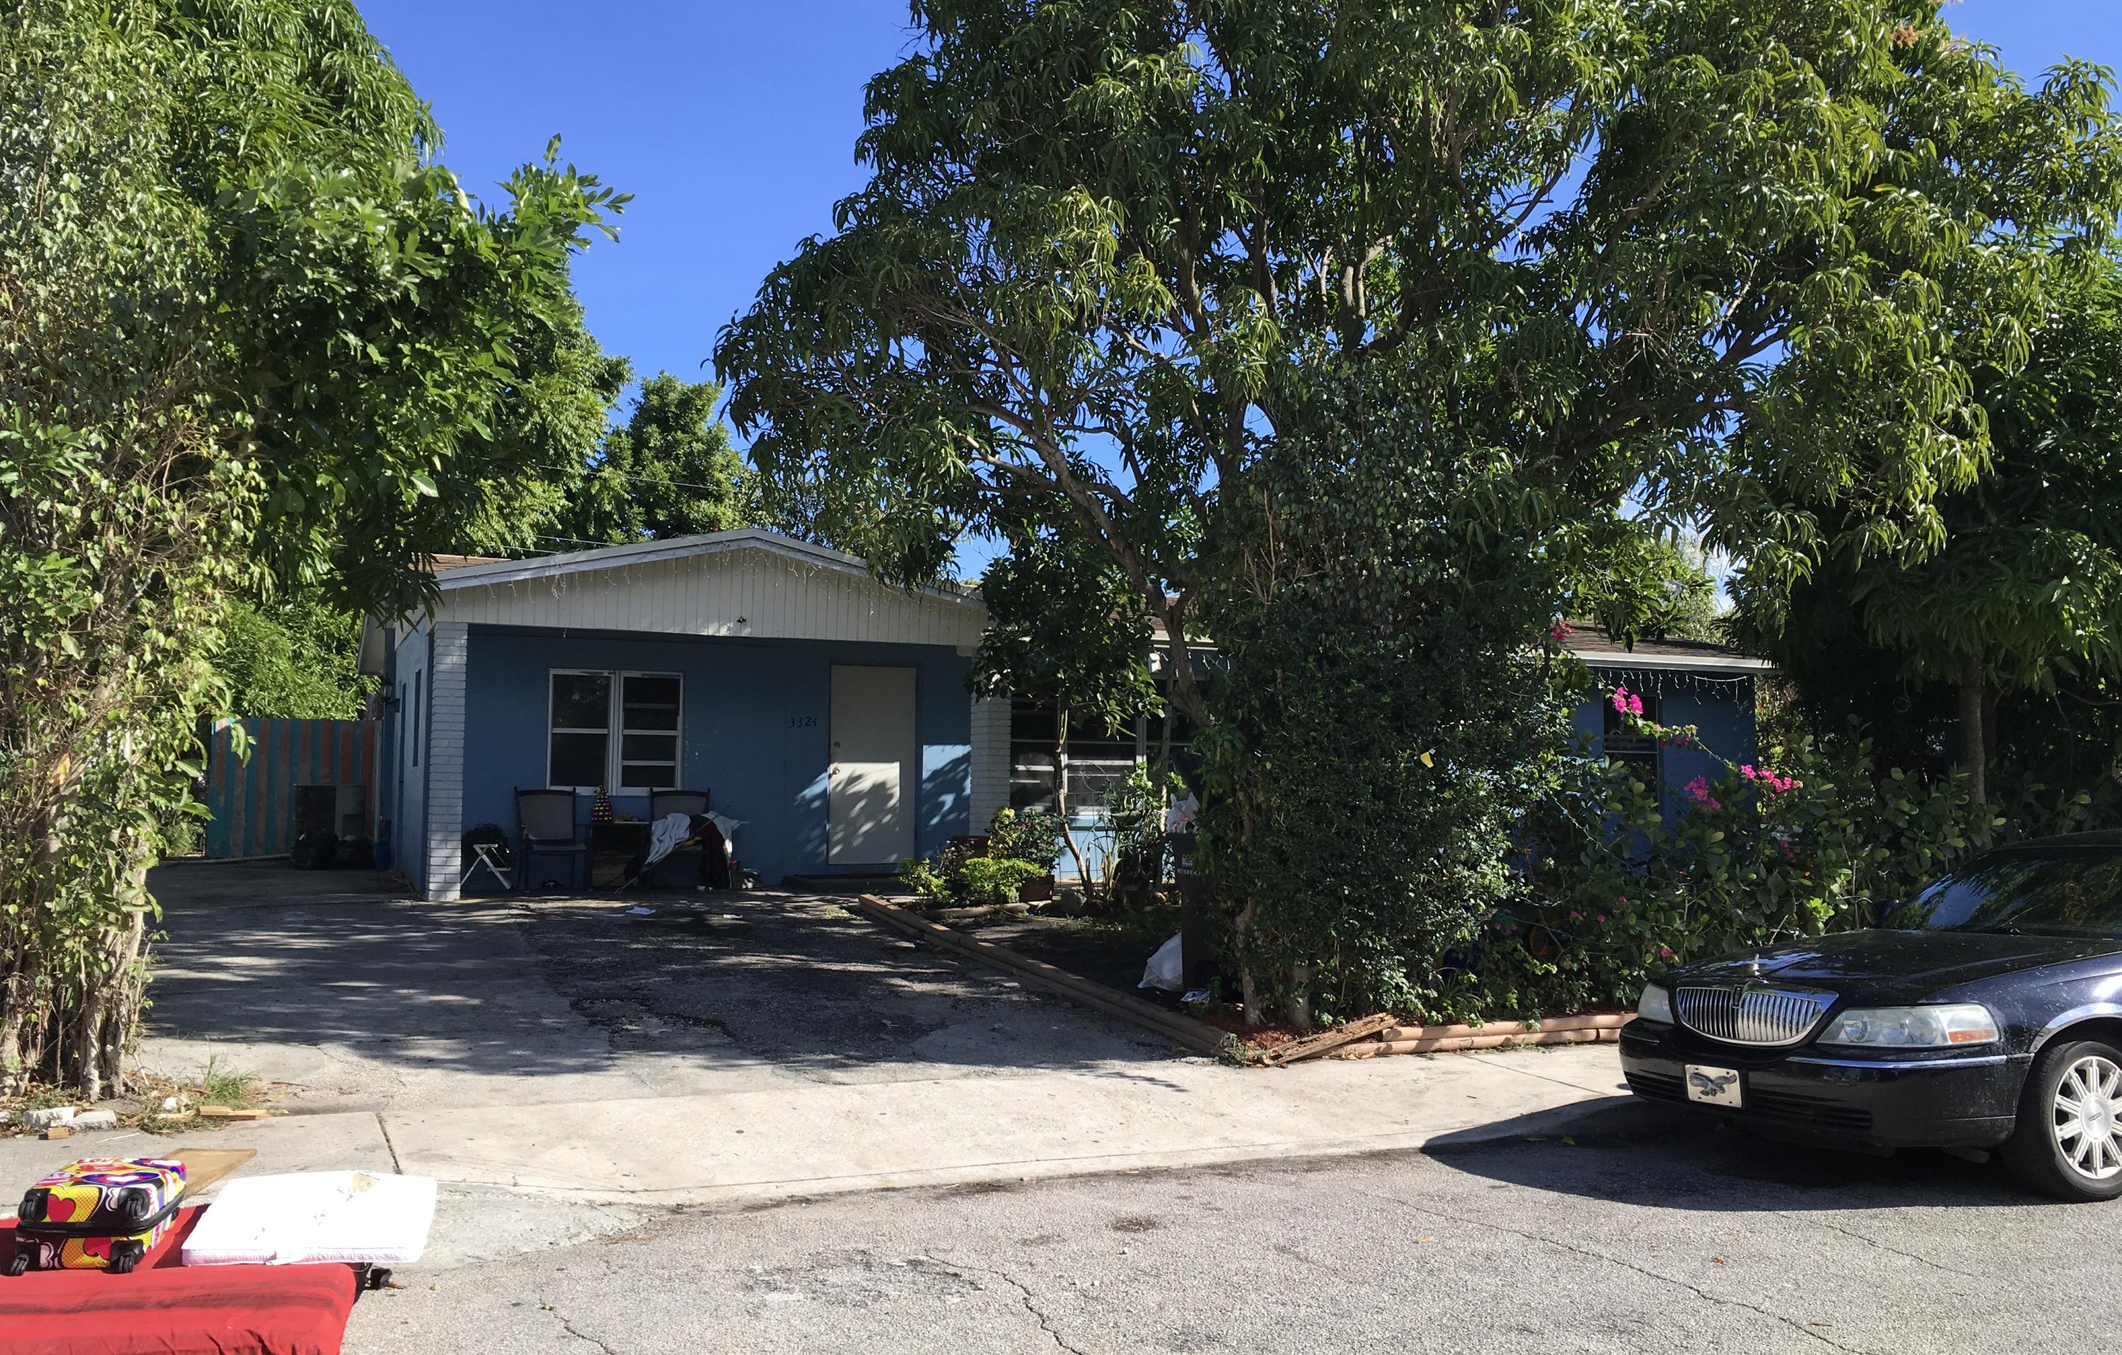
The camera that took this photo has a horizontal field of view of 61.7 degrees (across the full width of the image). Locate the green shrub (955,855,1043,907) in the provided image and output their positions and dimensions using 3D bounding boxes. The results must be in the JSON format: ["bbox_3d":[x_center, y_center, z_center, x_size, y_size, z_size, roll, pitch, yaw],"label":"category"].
[{"bbox_3d":[-0.517,1.744,15.200,0.780,0.440,0.680,1,-3,0],"label":"green shrub"}]

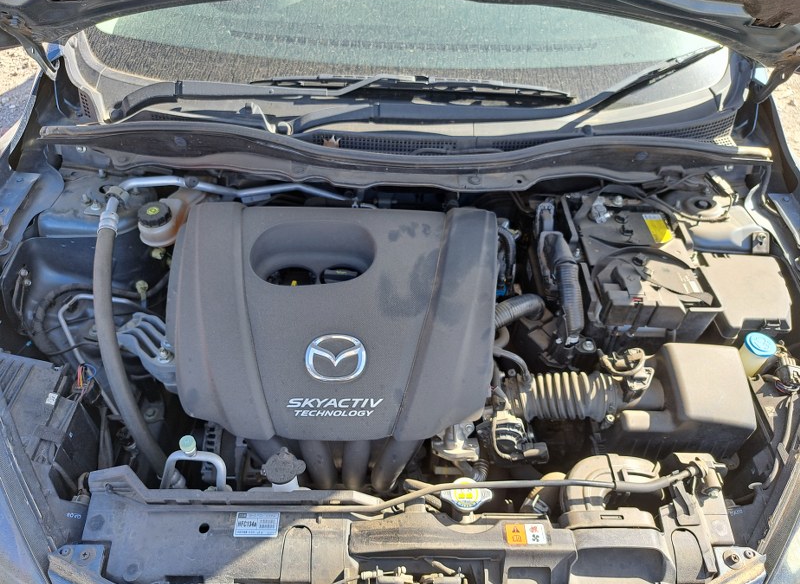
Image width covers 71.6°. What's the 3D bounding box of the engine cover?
[{"bbox_3d":[-0.108,0.041,0.900,0.505,0.115,0.400,1,64,-1],"label":"engine cover"}]

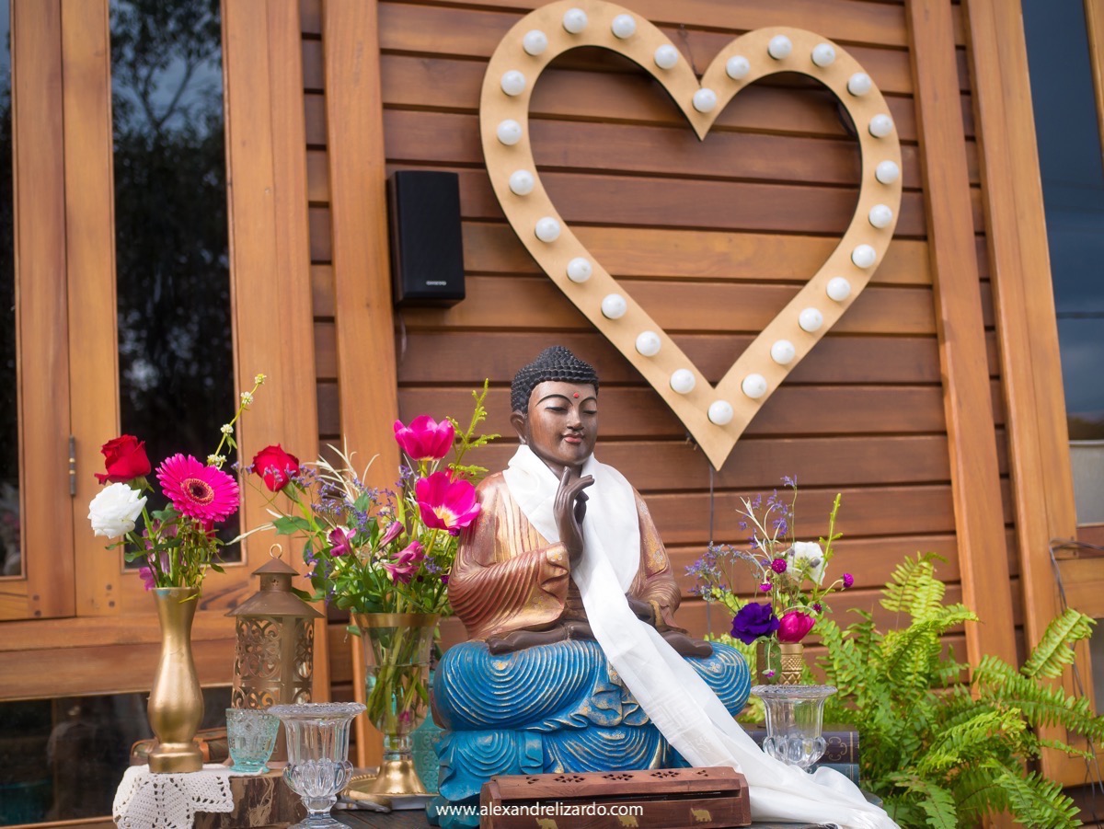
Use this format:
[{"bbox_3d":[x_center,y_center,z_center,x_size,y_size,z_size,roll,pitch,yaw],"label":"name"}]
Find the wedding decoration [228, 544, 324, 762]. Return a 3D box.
[{"bbox_3d":[-0.379,0.327,2.190,0.126,0.289,0.126,1,-8,-6],"label":"wedding decoration"}]

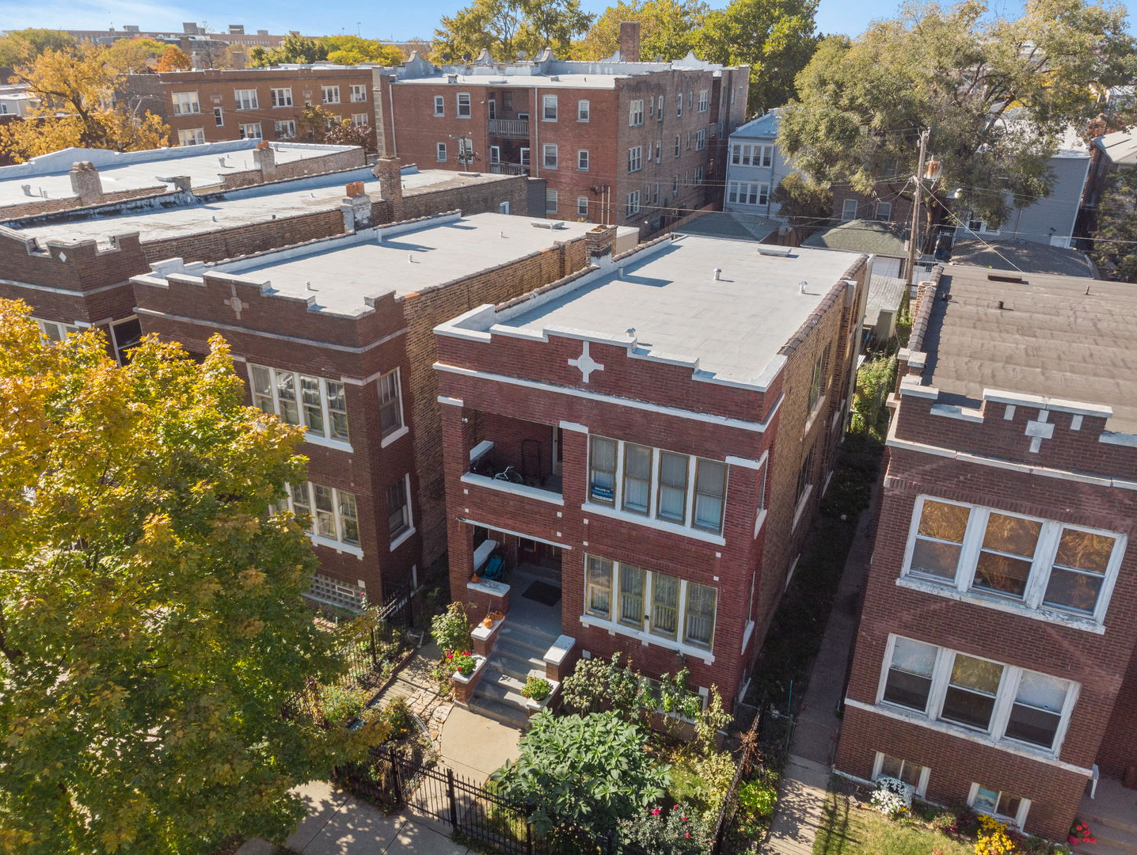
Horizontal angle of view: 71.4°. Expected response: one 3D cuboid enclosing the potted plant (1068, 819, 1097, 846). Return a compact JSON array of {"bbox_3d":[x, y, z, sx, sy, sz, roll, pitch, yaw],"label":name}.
[{"bbox_3d":[9.592,7.503,14.675,0.480,0.450,0.420,12,28,23],"label":"potted plant"}]

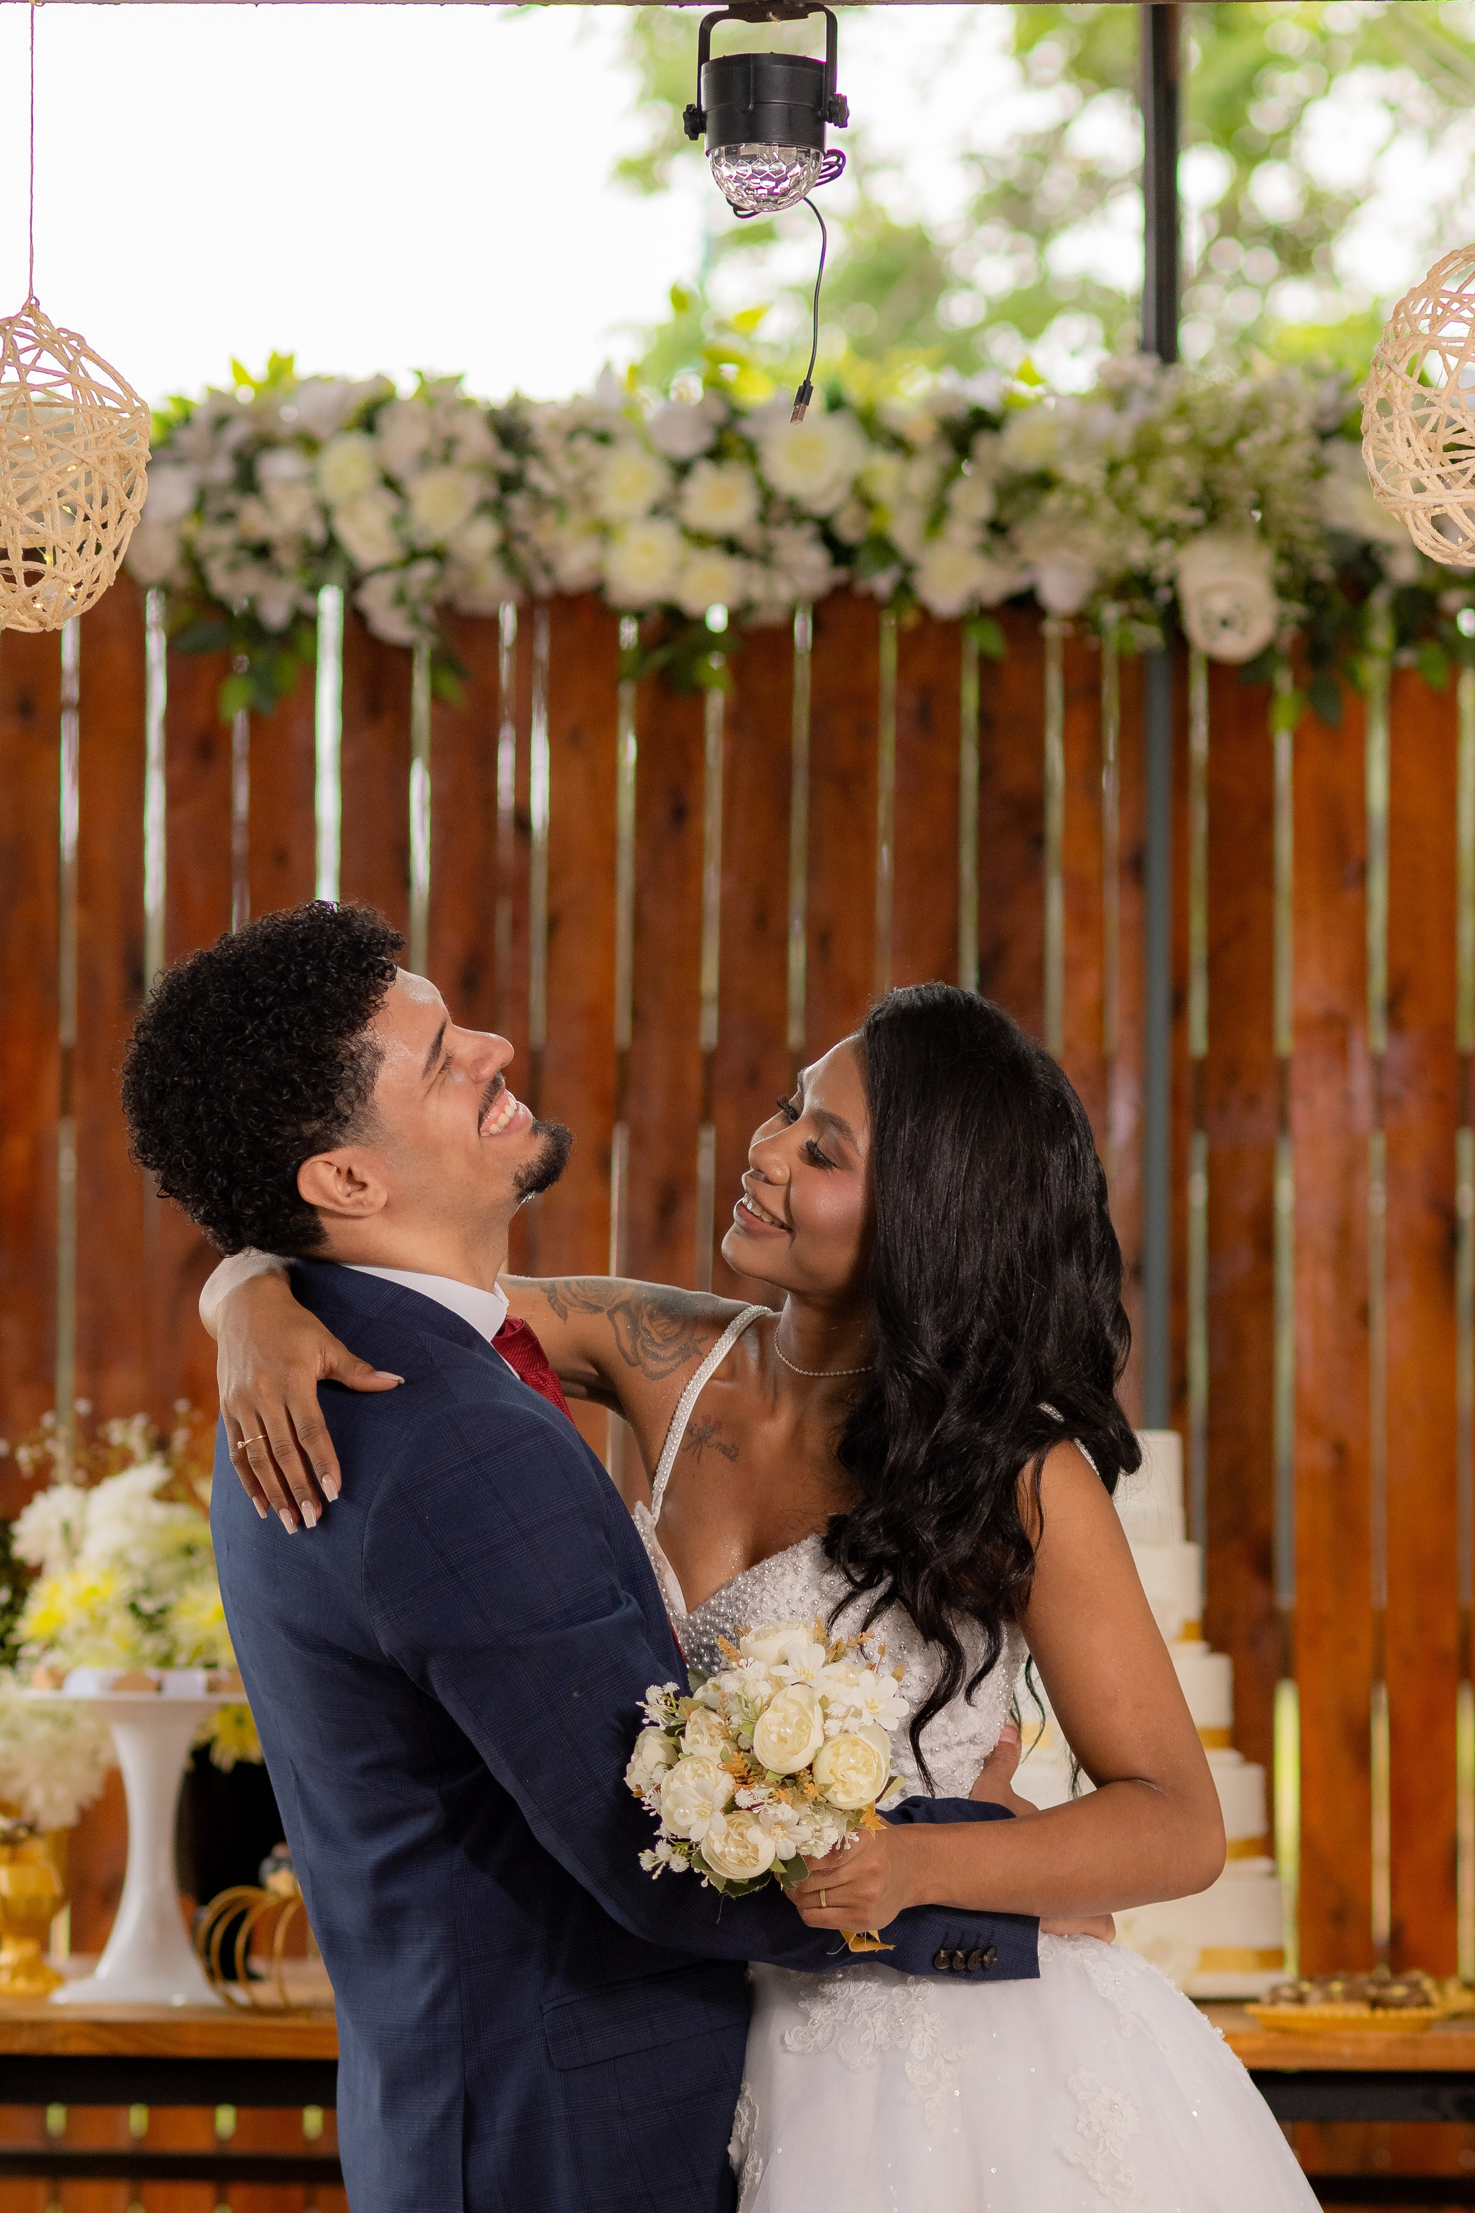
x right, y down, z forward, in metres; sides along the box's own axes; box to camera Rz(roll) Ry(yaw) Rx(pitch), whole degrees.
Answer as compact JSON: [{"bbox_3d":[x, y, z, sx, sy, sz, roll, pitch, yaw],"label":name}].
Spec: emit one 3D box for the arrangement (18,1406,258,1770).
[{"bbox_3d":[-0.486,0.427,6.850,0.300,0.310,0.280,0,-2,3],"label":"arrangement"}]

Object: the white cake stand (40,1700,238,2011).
[{"bbox_3d":[-0.497,0.627,6.620,0.215,0.265,0.215,0,-2,3],"label":"white cake stand"}]

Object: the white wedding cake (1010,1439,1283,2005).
[{"bbox_3d":[0.323,0.521,6.750,0.305,0.485,0.305,0,-2,3],"label":"white wedding cake"}]

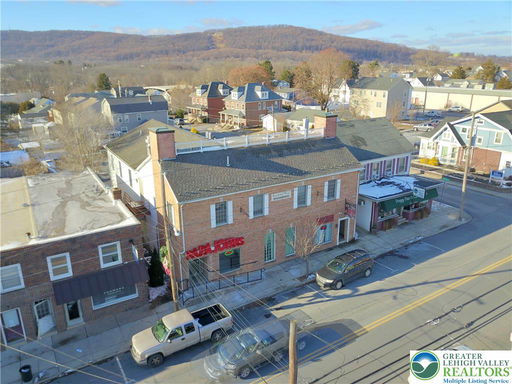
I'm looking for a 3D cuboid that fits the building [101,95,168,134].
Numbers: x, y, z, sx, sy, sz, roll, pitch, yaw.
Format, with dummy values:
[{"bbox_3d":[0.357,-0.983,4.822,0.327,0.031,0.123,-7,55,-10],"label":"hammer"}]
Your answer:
[{"bbox_3d":[-32.837,-21.381,104.780,14.600,8.400,9.500,-11,20,-30],"label":"building"}]

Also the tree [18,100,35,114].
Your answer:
[{"bbox_3d":[-75.562,-27.492,126.628,6.000,6.400,6.000,-11,21,-29],"label":"tree"}]

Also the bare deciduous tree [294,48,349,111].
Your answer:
[{"bbox_3d":[22.502,-36.771,128.902,18.533,20.940,18.533,-1,17,0],"label":"bare deciduous tree"}]

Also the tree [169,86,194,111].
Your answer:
[{"bbox_3d":[-28.382,-35.364,146.825,9.246,9.110,9.246,-11,20,-30],"label":"tree"}]

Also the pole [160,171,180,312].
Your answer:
[{"bbox_3d":[-5.127,3.220,23.256,0.340,9.300,0.340,-11,21,-29],"label":"pole"}]

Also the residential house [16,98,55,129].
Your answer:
[{"bbox_3d":[-54.664,-19.549,95.780,9.500,6.300,8.500,-11,21,-30],"label":"residential house"}]

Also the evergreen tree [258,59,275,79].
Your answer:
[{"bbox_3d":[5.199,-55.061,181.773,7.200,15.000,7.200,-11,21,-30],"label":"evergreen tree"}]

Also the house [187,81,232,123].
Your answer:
[{"bbox_3d":[-13.239,-28.469,121.158,13.800,11.100,11.400,-11,21,-29],"label":"house"}]

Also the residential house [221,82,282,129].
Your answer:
[{"bbox_3d":[-1.606,-24.388,106.423,14.000,10.950,12.000,-11,21,-29],"label":"residential house"}]

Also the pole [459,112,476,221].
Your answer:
[{"bbox_3d":[19.256,-2.099,35.027,0.320,10.040,0.320,-13,20,-30],"label":"pole"}]

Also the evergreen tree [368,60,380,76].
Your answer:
[{"bbox_3d":[64.900,-65.722,210.639,7.400,13.600,7.400,-11,21,-29],"label":"evergreen tree"}]

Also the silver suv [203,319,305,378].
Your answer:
[{"bbox_3d":[0.073,7.555,19.347,4.700,1.720,1.870,-11,20,-30],"label":"silver suv"}]

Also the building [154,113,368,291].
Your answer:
[{"bbox_3d":[-0.373,-0.720,32.803,16.900,10.850,9.800,-11,21,-29],"label":"building"}]

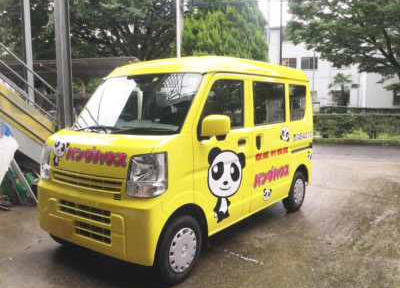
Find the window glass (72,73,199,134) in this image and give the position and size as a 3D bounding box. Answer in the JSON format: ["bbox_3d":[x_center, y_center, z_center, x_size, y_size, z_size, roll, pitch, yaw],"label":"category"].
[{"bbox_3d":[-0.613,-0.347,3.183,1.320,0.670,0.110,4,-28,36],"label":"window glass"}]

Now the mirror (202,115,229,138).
[{"bbox_3d":[0.120,-0.131,2.754,0.200,0.190,0.130,4,7,36],"label":"mirror"}]

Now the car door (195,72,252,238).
[{"bbox_3d":[0.173,0.049,3.163,0.160,1.390,0.920,4,7,36],"label":"car door"}]

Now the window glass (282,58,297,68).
[{"bbox_3d":[8.506,-7.643,34.350,1.550,1.120,0.100,0,5,10],"label":"window glass"}]

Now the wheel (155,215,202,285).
[{"bbox_3d":[-0.157,0.823,2.799,0.155,0.530,0.530,4,7,36],"label":"wheel"}]

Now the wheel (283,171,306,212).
[{"bbox_3d":[1.279,0.627,4.750,0.155,0.530,0.530,4,7,36],"label":"wheel"}]

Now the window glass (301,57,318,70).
[{"bbox_3d":[10.413,-7.622,34.000,1.550,1.120,0.100,0,5,10],"label":"window glass"}]

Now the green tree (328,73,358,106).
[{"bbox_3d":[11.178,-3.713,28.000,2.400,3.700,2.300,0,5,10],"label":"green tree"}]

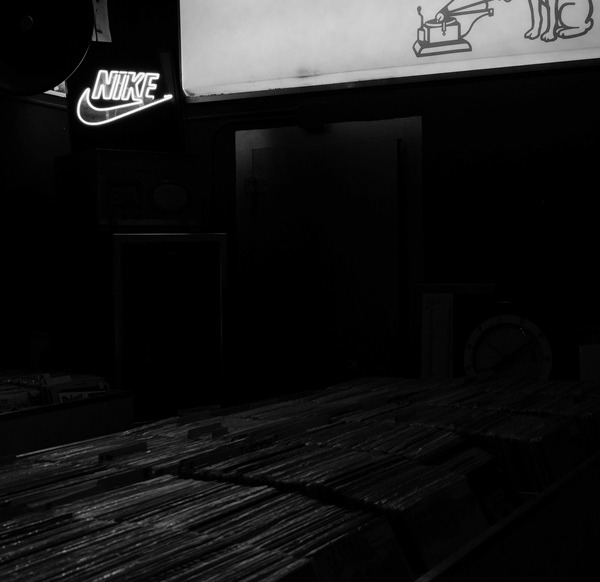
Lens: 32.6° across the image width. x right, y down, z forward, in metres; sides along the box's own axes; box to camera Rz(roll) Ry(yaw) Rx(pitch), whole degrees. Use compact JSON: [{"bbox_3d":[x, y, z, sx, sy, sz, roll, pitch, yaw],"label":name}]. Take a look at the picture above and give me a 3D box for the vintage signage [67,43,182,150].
[{"bbox_3d":[-0.780,-0.860,4.580,0.490,0.460,0.100,0,-12,-20],"label":"vintage signage"}]

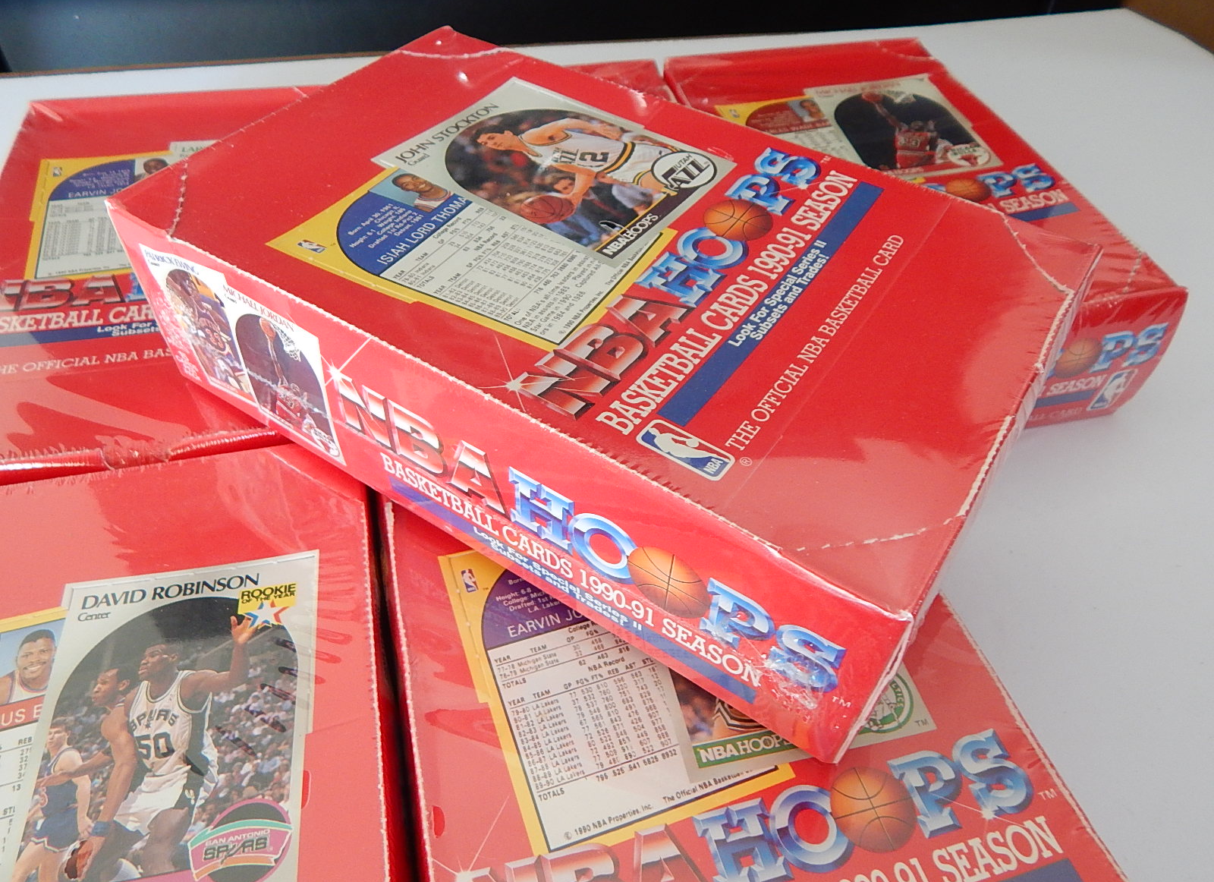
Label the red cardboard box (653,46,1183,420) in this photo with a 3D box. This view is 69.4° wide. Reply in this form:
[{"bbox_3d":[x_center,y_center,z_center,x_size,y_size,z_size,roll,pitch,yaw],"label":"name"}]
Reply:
[{"bbox_3d":[0.124,-0.104,0.414,0.141,0.064,0.228,-8,47,-9],"label":"red cardboard box"}]

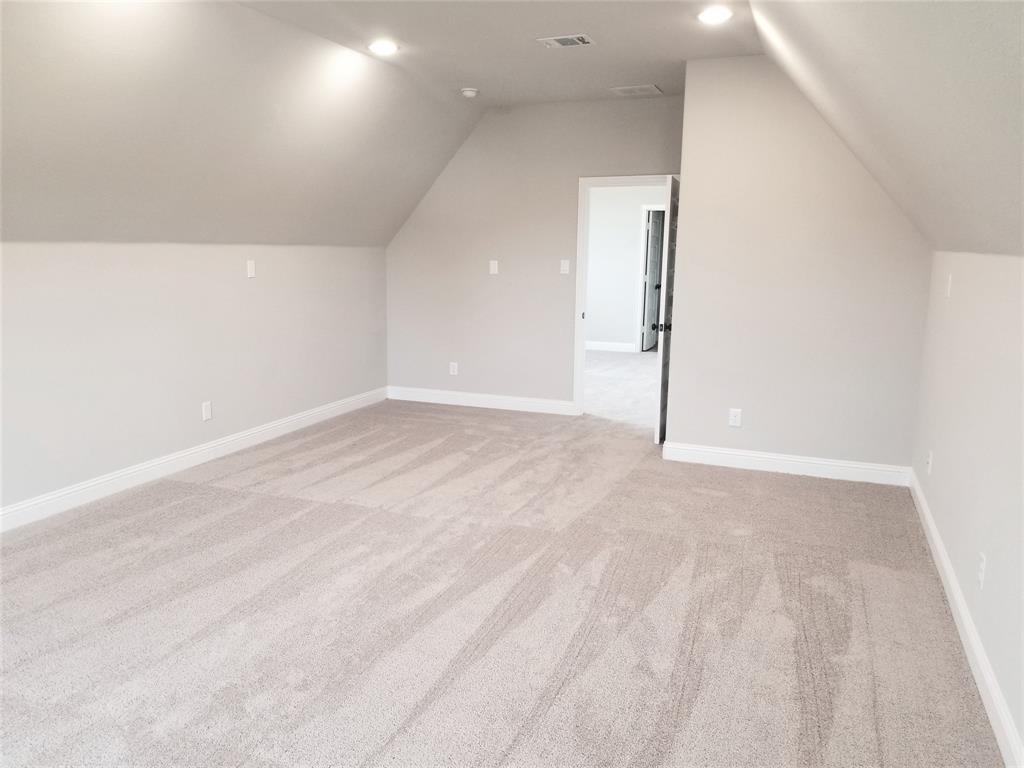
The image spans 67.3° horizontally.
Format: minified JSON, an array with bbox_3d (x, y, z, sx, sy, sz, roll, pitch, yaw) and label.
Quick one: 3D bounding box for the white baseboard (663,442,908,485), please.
[{"bbox_3d":[1.855,0.548,5.312,1.614,0.131,0.018,5,11,21],"label":"white baseboard"}]

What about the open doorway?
[{"bbox_3d":[1.025,-0.709,6.645,0.970,2.108,0.180,5,11,21],"label":"open doorway"}]

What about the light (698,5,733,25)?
[{"bbox_3d":[1.084,-1.962,4.101,0.190,0.030,0.190,5,11,21],"label":"light"}]

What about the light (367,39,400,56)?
[{"bbox_3d":[-0.815,-2.123,4.867,0.190,0.030,0.190,5,11,21],"label":"light"}]

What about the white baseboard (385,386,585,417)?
[{"bbox_3d":[-0.341,0.153,7.346,1.944,0.131,0.018,5,11,21],"label":"white baseboard"}]

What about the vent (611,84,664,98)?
[{"bbox_3d":[1.006,-2.333,6.162,0.350,0.030,0.345,5,11,21],"label":"vent"}]

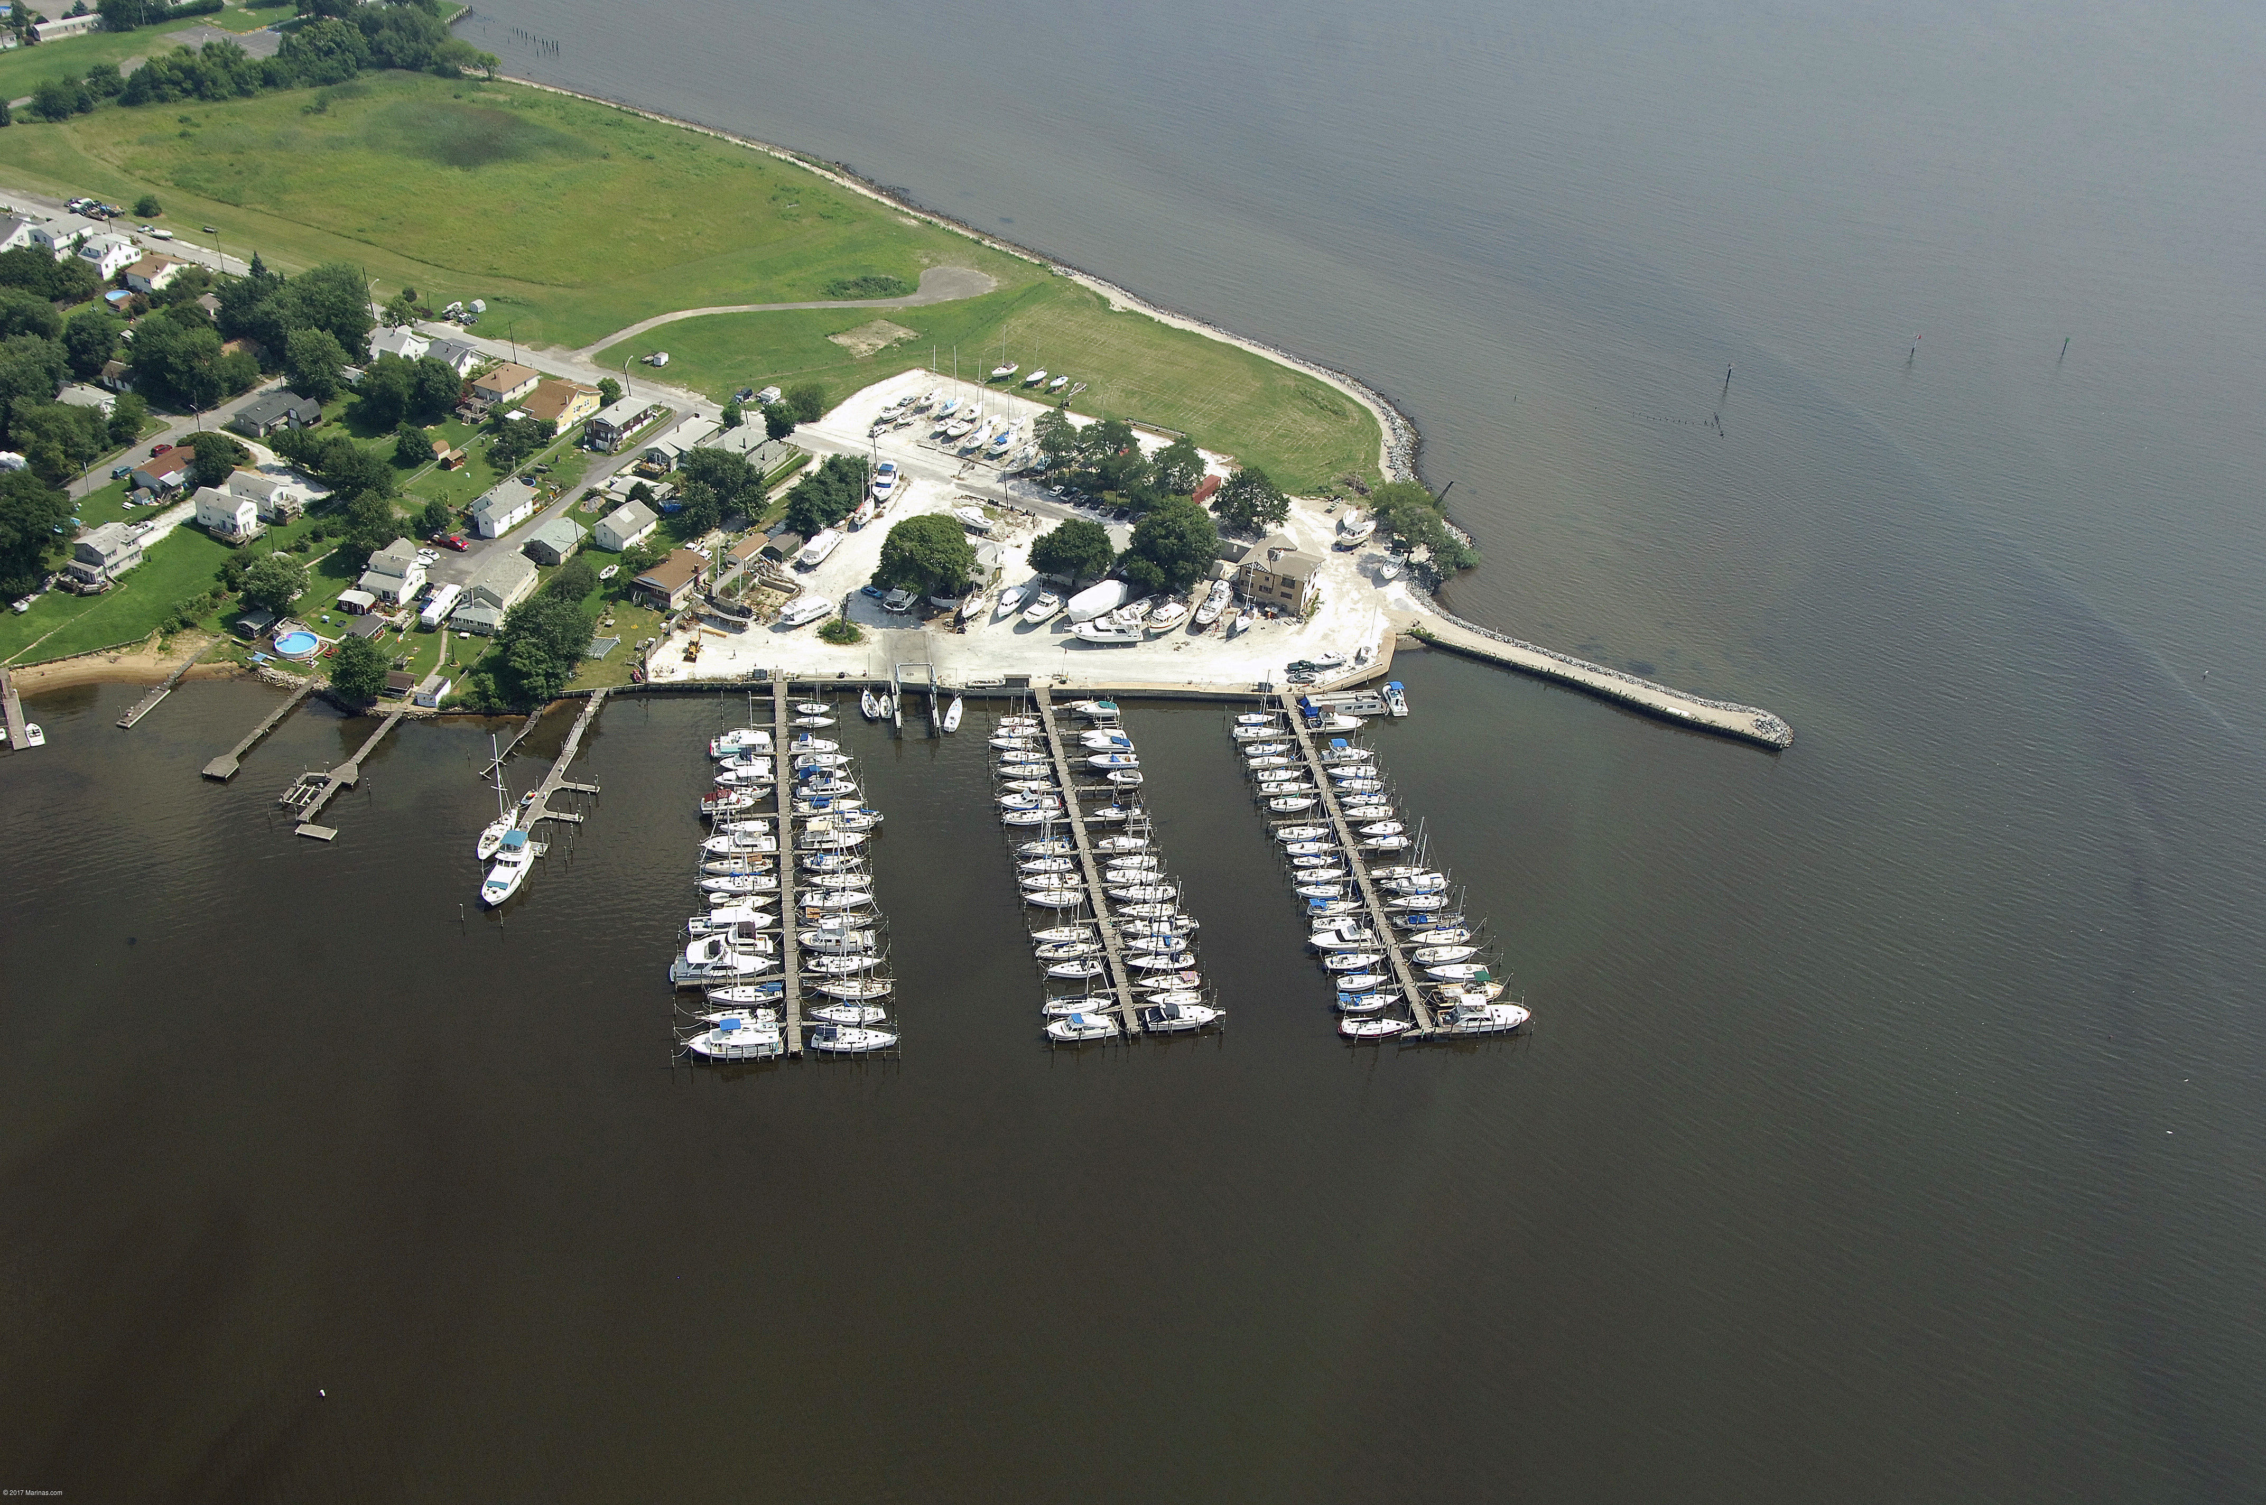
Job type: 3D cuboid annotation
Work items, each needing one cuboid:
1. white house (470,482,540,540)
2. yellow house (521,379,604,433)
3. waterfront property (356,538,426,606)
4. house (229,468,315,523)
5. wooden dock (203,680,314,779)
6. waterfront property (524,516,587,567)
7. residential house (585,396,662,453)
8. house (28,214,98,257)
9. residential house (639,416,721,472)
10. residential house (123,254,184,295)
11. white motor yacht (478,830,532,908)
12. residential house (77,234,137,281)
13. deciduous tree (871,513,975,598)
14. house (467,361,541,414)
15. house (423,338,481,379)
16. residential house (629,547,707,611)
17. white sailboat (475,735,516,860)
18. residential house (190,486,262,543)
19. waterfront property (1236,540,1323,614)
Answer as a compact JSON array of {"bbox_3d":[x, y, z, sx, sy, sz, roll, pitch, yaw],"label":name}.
[{"bbox_3d":[-117.700,-45.507,419.951,6.500,6.100,11.700,16,35,17],"label":"white house"},{"bbox_3d":[-115.989,-71.142,458.773,8.600,6.900,16.000,15,34,15],"label":"yellow house"},{"bbox_3d":[-132.430,-32.790,405.187,8.450,7.200,9.600,15,36,13],"label":"waterfront property"},{"bbox_3d":[-160.460,-48.140,417.690,11.720,6.500,5.200,18,36,19],"label":"house"},{"bbox_3d":[-139.188,-4.040,363.559,4.546,1.400,30.833,10,33,8],"label":"wooden dock"},{"bbox_3d":[-105.082,-38.884,413.250,7.200,4.100,10.000,13,34,13],"label":"waterfront property"},{"bbox_3d":[-103.877,-67.052,458.760,6.430,6.720,12.000,18,37,18],"label":"residential house"},{"bbox_3d":[-239.320,-115.540,506.340,7.940,7.000,10.890,20,37,22],"label":"house"},{"bbox_3d":[-90.400,-62.456,455.659,7.060,4.680,16.290,18,37,19],"label":"residential house"},{"bbox_3d":[-213.250,-105.740,495.890,7.230,5.730,10.630,21,37,23],"label":"residential house"},{"bbox_3d":[-92.270,17.520,334.650,4.800,5.600,15.800,4,34,0],"label":"white motor yacht"},{"bbox_3d":[-229.296,-111.796,506.967,7.450,6.990,10.950,20,37,20],"label":"residential house"},{"bbox_3d":[-38.876,-37.966,418.728,18.300,14.000,18.300,3,35,-2],"label":"deciduous tree"},{"bbox_3d":[-128.760,-76.500,465.200,7.640,4.200,11.340,19,37,20],"label":"house"},{"bbox_3d":[-143.682,-84.649,480.023,8.940,5.600,8.500,19,37,19],"label":"house"},{"bbox_3d":[-82.310,-31.760,405.310,8.560,4.980,12.670,18,36,20],"label":"residential house"},{"bbox_3d":[-95.890,6.280,340.400,4.000,17.600,13.710,9,34,6],"label":"white sailboat"},{"bbox_3d":[-164.656,-43.947,410.681,10.800,7.000,6.400,14,34,13],"label":"residential house"},{"bbox_3d":[27.472,-32.864,417.787,11.900,8.700,11.500,15,34,15],"label":"waterfront property"}]

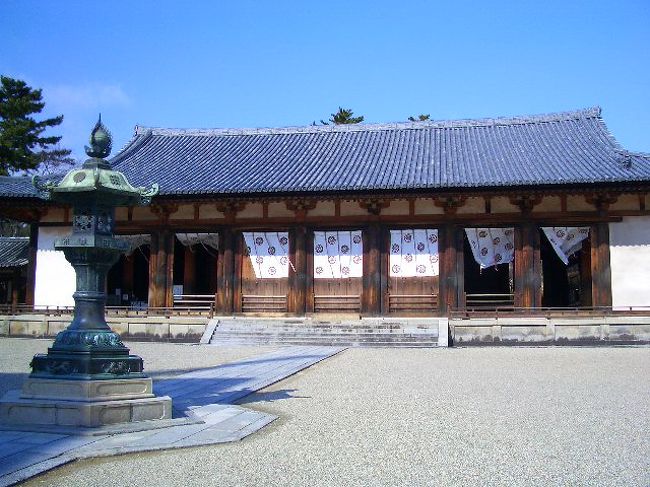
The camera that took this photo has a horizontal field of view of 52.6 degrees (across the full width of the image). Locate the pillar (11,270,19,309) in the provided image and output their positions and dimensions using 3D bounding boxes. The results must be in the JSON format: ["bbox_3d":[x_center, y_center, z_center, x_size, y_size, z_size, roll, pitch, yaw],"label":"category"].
[{"bbox_3d":[-18.990,2.875,40.248,0.334,2.446,0.330,-1,-6,9],"label":"pillar"}]

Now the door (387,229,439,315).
[{"bbox_3d":[4.371,1.384,32.821,2.576,4.301,0.200,-1,-6,9],"label":"door"}]

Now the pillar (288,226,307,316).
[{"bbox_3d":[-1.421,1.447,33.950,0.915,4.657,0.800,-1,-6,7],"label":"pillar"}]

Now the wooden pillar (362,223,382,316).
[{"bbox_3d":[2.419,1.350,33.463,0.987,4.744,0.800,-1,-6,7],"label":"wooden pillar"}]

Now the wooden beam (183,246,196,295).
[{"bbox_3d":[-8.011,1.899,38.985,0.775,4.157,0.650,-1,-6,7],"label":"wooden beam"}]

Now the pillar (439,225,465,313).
[{"bbox_3d":[6.321,1.317,32.960,1.149,4.597,0.750,-1,-6,7],"label":"pillar"}]

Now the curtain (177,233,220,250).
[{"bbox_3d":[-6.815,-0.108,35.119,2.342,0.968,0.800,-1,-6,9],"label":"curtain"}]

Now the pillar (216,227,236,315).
[{"bbox_3d":[-5.254,1.452,34.690,0.850,4.600,0.700,0,-6,8],"label":"pillar"}]

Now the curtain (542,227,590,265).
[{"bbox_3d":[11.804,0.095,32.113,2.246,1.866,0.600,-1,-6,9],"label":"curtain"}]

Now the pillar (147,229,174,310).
[{"bbox_3d":[-8.628,1.438,34.726,1.362,4.393,0.600,-1,-6,9],"label":"pillar"}]

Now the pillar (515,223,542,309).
[{"bbox_3d":[10.100,1.166,32.607,1.240,4.530,0.800,0,-6,8],"label":"pillar"}]

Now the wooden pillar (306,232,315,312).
[{"bbox_3d":[-0.754,1.482,34.169,0.420,4.430,0.420,0,-6,8],"label":"wooden pillar"}]

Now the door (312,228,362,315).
[{"bbox_3d":[0.655,1.464,33.750,2.563,4.269,0.150,-1,-6,7],"label":"door"}]

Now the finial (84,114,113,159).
[{"bbox_3d":[-3.460,-1.645,10.100,0.400,0.690,0.390,-1,-6,7],"label":"finial"}]

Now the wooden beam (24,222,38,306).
[{"bbox_3d":[-15.977,1.211,35.888,0.534,4.763,0.500,-1,-6,9],"label":"wooden beam"}]

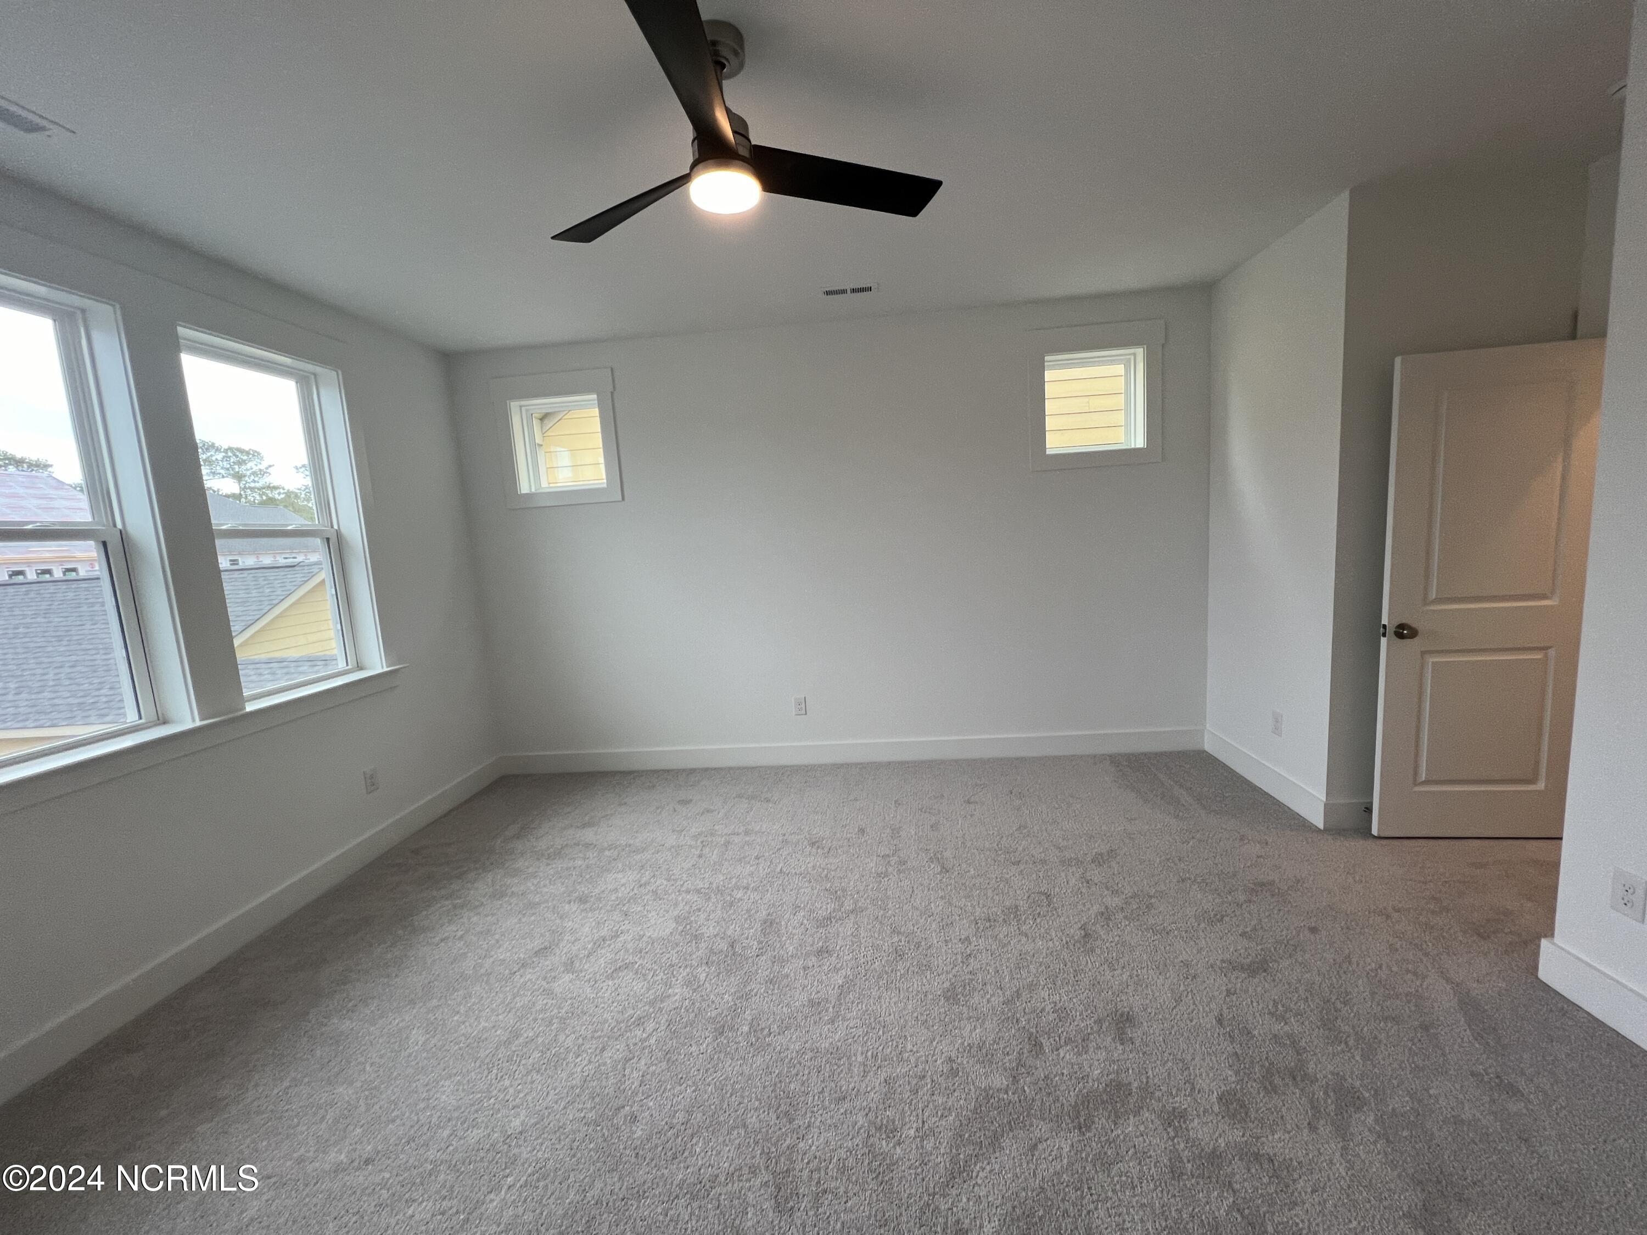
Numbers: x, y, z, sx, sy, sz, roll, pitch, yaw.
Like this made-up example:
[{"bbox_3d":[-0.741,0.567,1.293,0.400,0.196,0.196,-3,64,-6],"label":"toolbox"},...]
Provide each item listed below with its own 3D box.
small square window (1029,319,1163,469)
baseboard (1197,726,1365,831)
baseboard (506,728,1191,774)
[{"bbox_3d":[1.606,-1.299,3.668,0.766,0.807,0.110,-3,7,4],"label":"small square window"},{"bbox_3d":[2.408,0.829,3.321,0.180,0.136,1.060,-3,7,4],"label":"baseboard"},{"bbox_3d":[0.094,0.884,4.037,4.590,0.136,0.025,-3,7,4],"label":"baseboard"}]

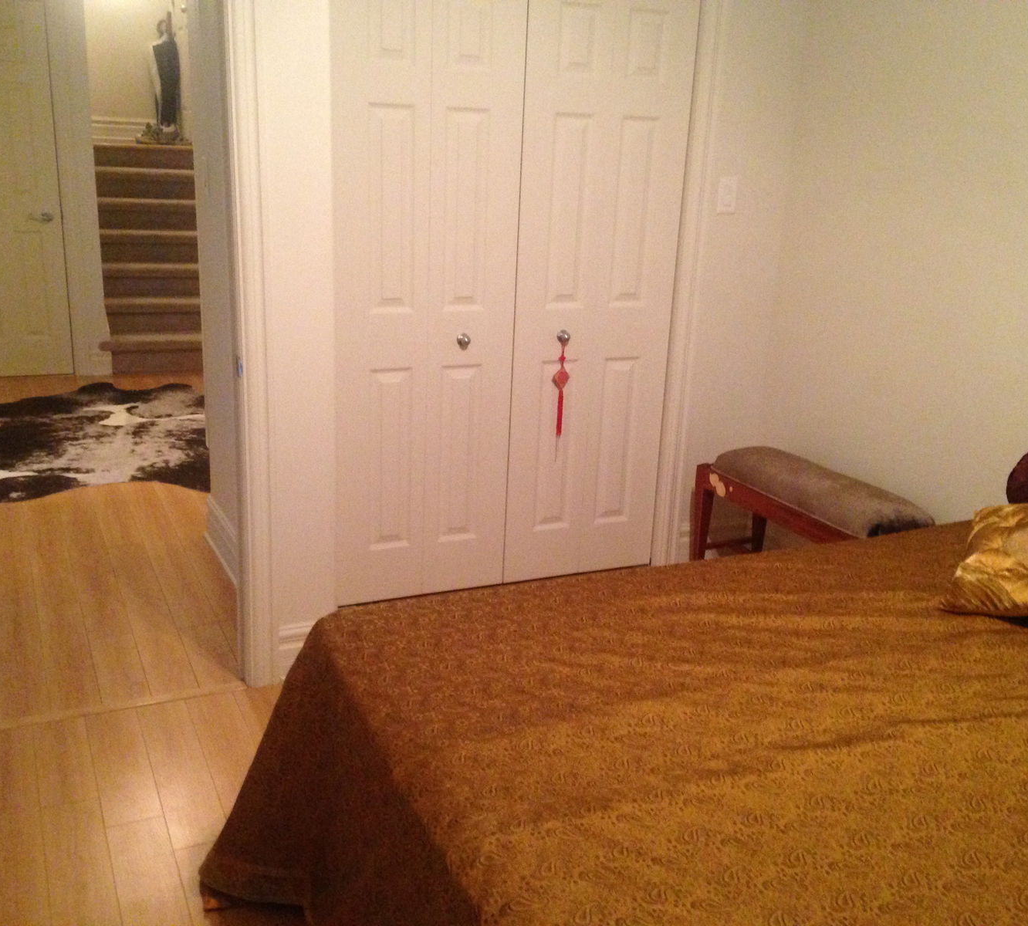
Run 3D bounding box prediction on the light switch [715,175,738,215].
[{"bbox_3d":[0.737,-0.920,4.048,0.074,0.118,0.010,-5,19,-23],"label":"light switch"}]

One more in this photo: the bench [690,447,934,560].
[{"bbox_3d":[0.986,0.267,3.970,0.305,0.492,0.870,-7,19,-28],"label":"bench"}]

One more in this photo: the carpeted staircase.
[{"bbox_3d":[-2.283,-1.374,7.593,0.930,1.255,1.670,-5,19,-23],"label":"carpeted staircase"}]

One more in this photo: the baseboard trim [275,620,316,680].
[{"bbox_3d":[-0.605,0.539,3.411,0.175,0.172,0.018,-5,19,-23],"label":"baseboard trim"}]

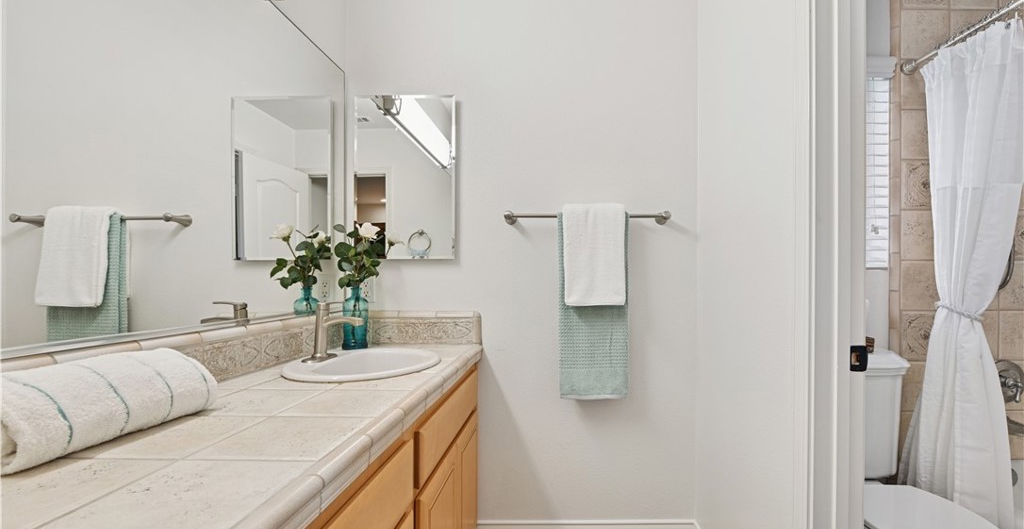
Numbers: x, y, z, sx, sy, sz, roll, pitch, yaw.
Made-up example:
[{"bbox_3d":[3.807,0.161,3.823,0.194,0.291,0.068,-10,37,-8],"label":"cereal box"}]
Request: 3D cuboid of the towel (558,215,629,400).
[{"bbox_3d":[0.320,0.162,1.560,0.272,0.733,0.062,0,-1,0],"label":"towel"}]

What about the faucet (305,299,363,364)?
[{"bbox_3d":[-0.550,0.210,1.260,0.170,0.182,0.150,0,-1,3],"label":"faucet"}]

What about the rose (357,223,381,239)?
[{"bbox_3d":[-0.540,-0.128,1.500,0.085,0.066,0.083,0,-1,0],"label":"rose"}]

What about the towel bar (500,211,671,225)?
[{"bbox_3d":[0.301,-0.185,1.592,0.654,0.049,0.095,0,-1,0],"label":"towel bar"}]

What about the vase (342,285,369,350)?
[{"bbox_3d":[-0.606,0.211,1.545,0.097,0.243,0.097,0,-1,0],"label":"vase"}]

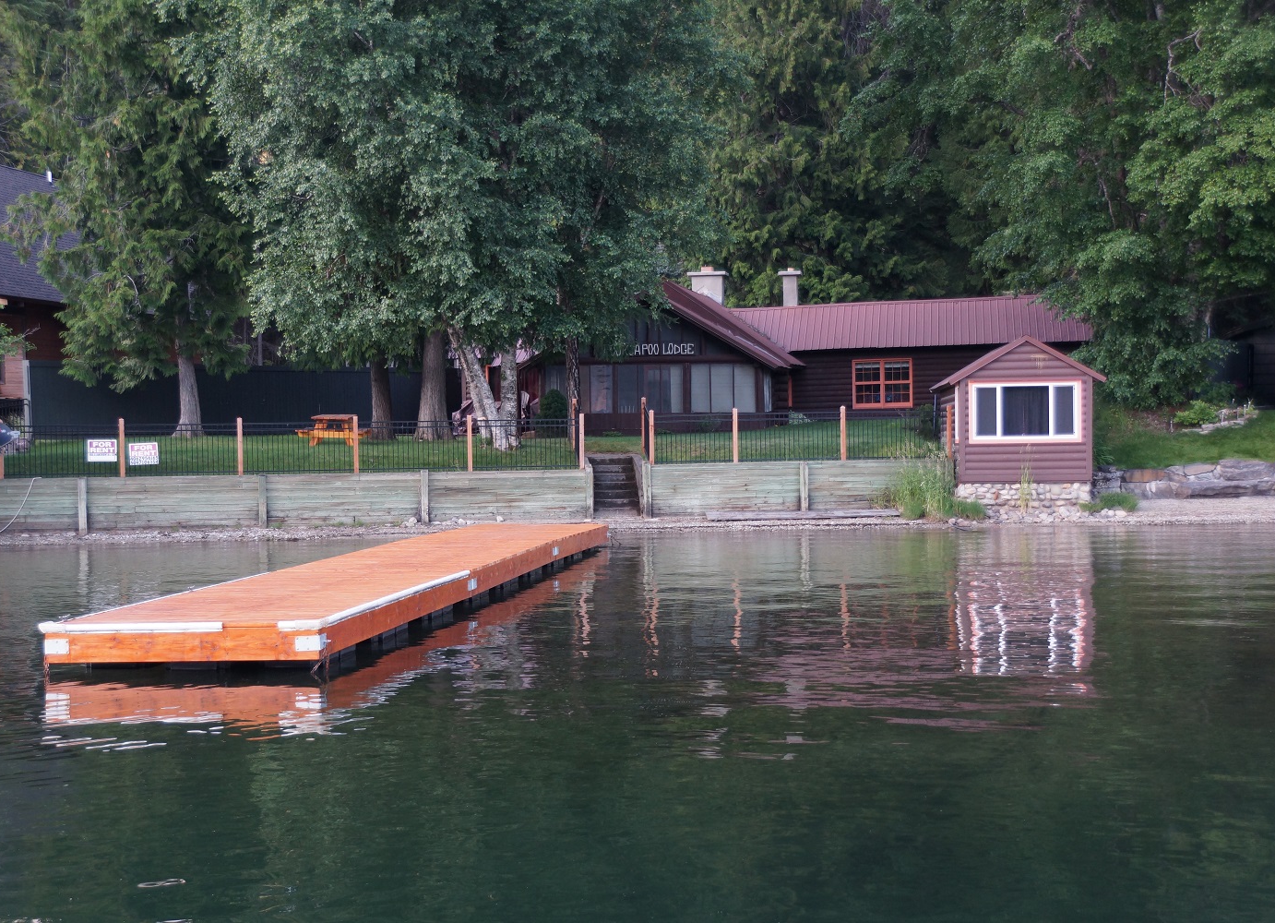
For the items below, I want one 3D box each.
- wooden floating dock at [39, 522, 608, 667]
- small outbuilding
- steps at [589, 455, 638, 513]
[{"bbox_3d":[-2.826,1.480,21.393,2.500,0.420,15.094,-1,1,8],"label":"wooden floating dock"},{"bbox_3d":[8.598,-0.877,36.991,3.350,3.720,4.800,-1,1,5],"label":"small outbuilding"},{"bbox_3d":[-0.530,0.497,36.200,1.050,1.240,1.950,-1,1,-6],"label":"steps"}]

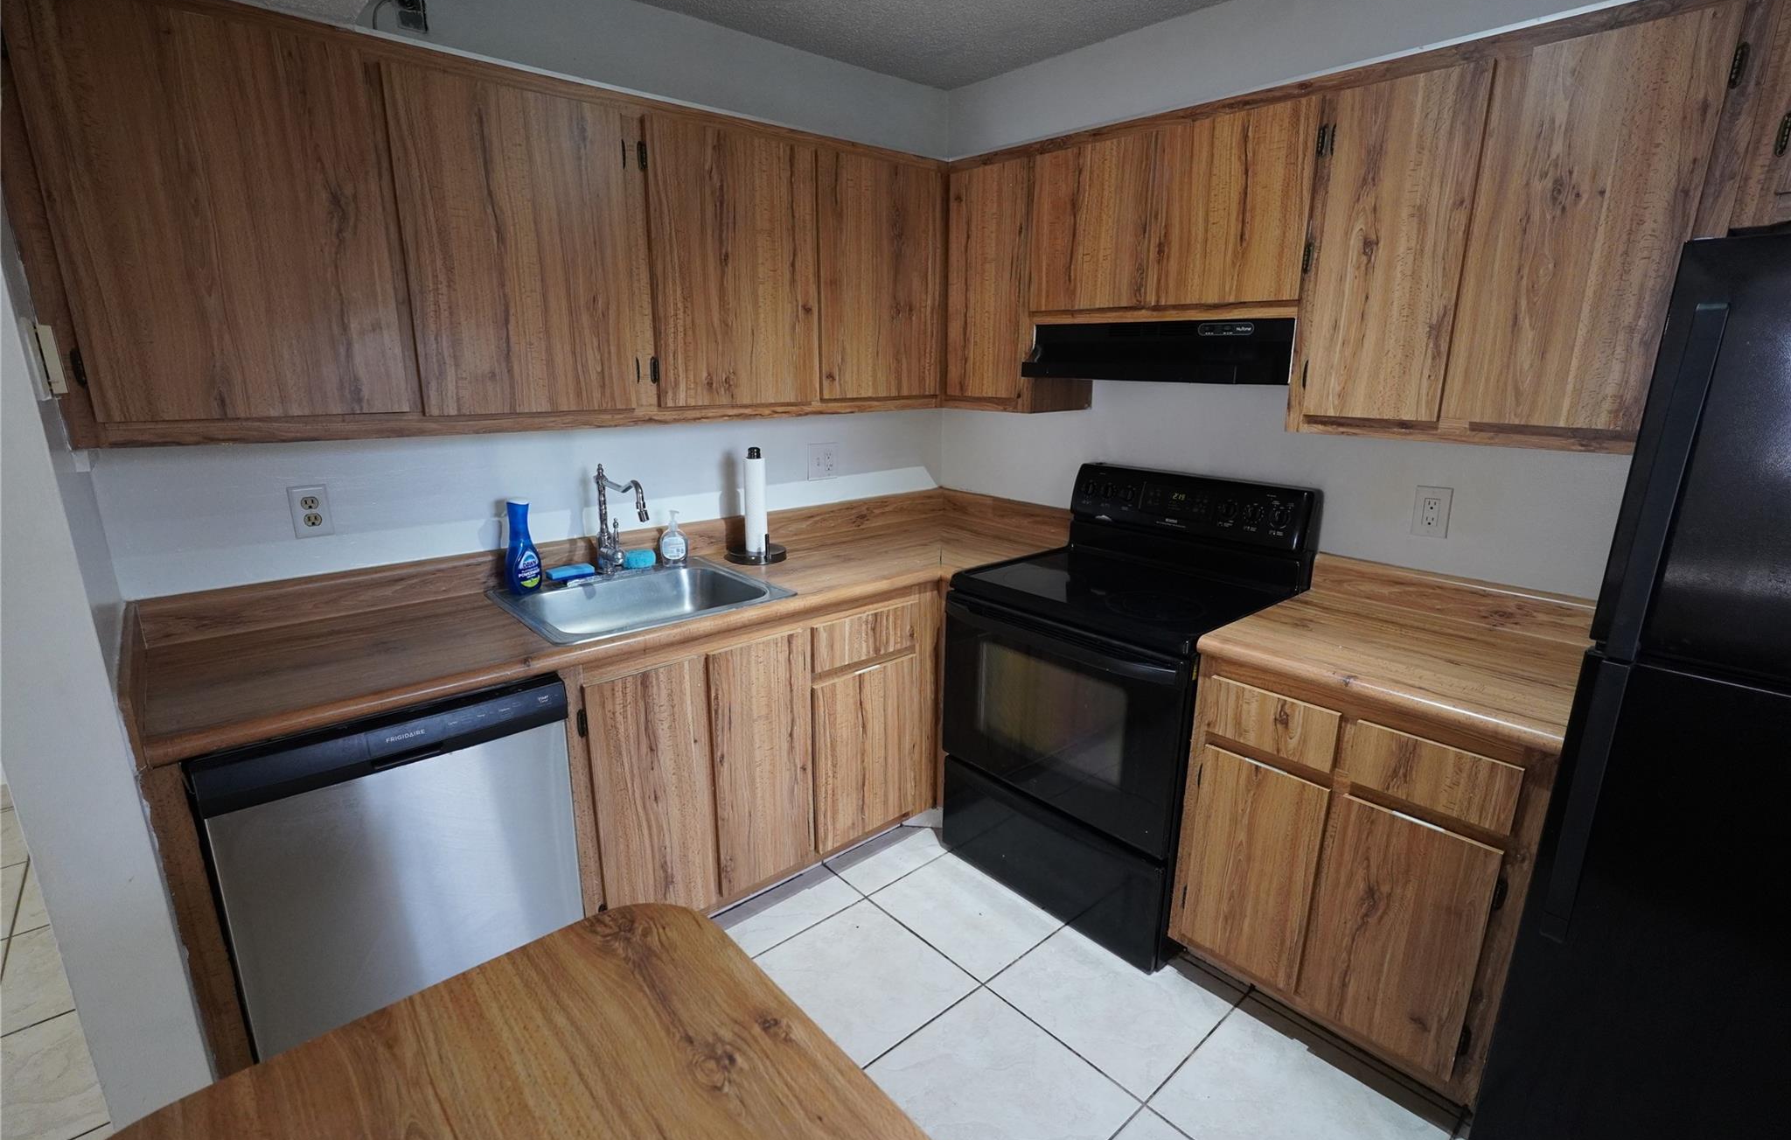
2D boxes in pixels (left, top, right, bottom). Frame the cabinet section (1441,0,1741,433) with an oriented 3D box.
[{"bbox_3d":[1.364,-0.629,1.568,0.322,0.700,0.328,-12,19,-40],"label":"cabinet section"}]

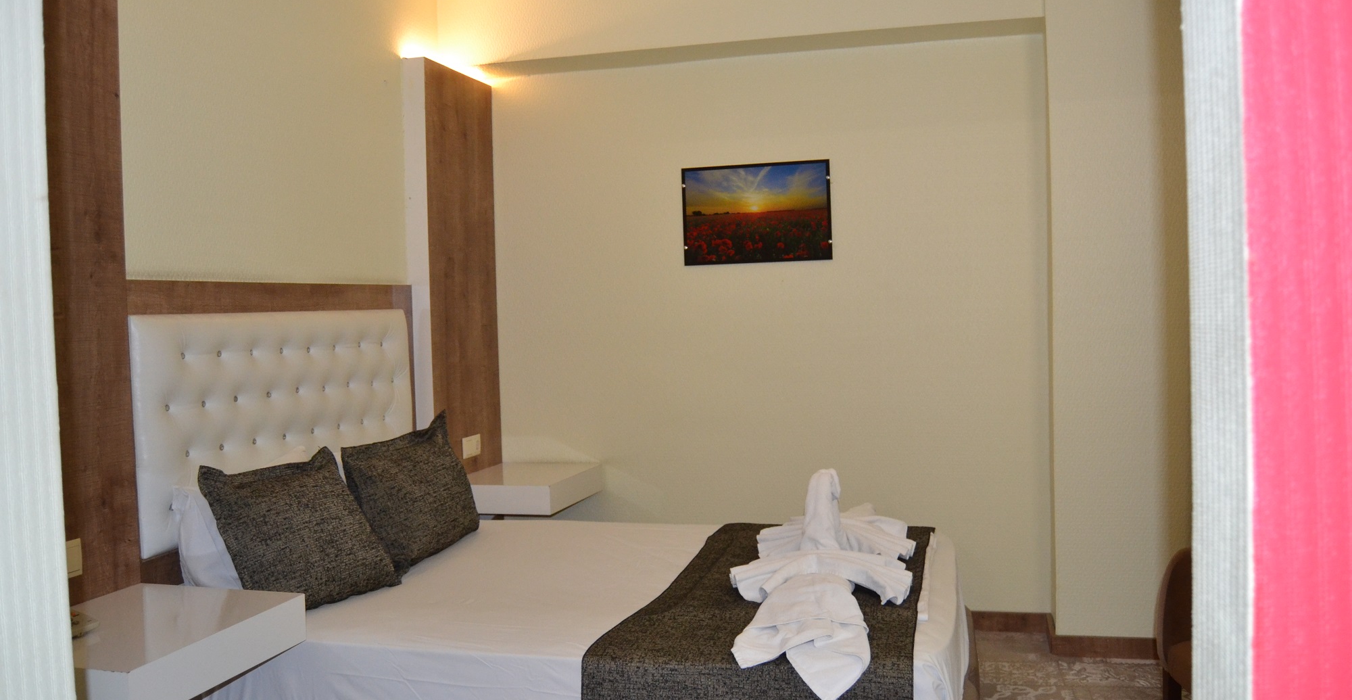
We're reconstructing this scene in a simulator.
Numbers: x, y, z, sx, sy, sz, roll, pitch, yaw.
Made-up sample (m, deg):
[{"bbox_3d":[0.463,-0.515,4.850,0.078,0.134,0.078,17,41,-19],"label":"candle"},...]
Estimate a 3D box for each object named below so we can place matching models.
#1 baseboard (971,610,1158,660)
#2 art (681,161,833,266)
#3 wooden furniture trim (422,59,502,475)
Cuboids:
[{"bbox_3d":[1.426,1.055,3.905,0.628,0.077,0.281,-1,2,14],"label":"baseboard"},{"bbox_3d":[0.321,-0.549,4.242,0.602,0.399,0.023,-1,2,14],"label":"art"},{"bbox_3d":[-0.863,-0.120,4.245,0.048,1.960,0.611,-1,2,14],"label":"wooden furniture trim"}]

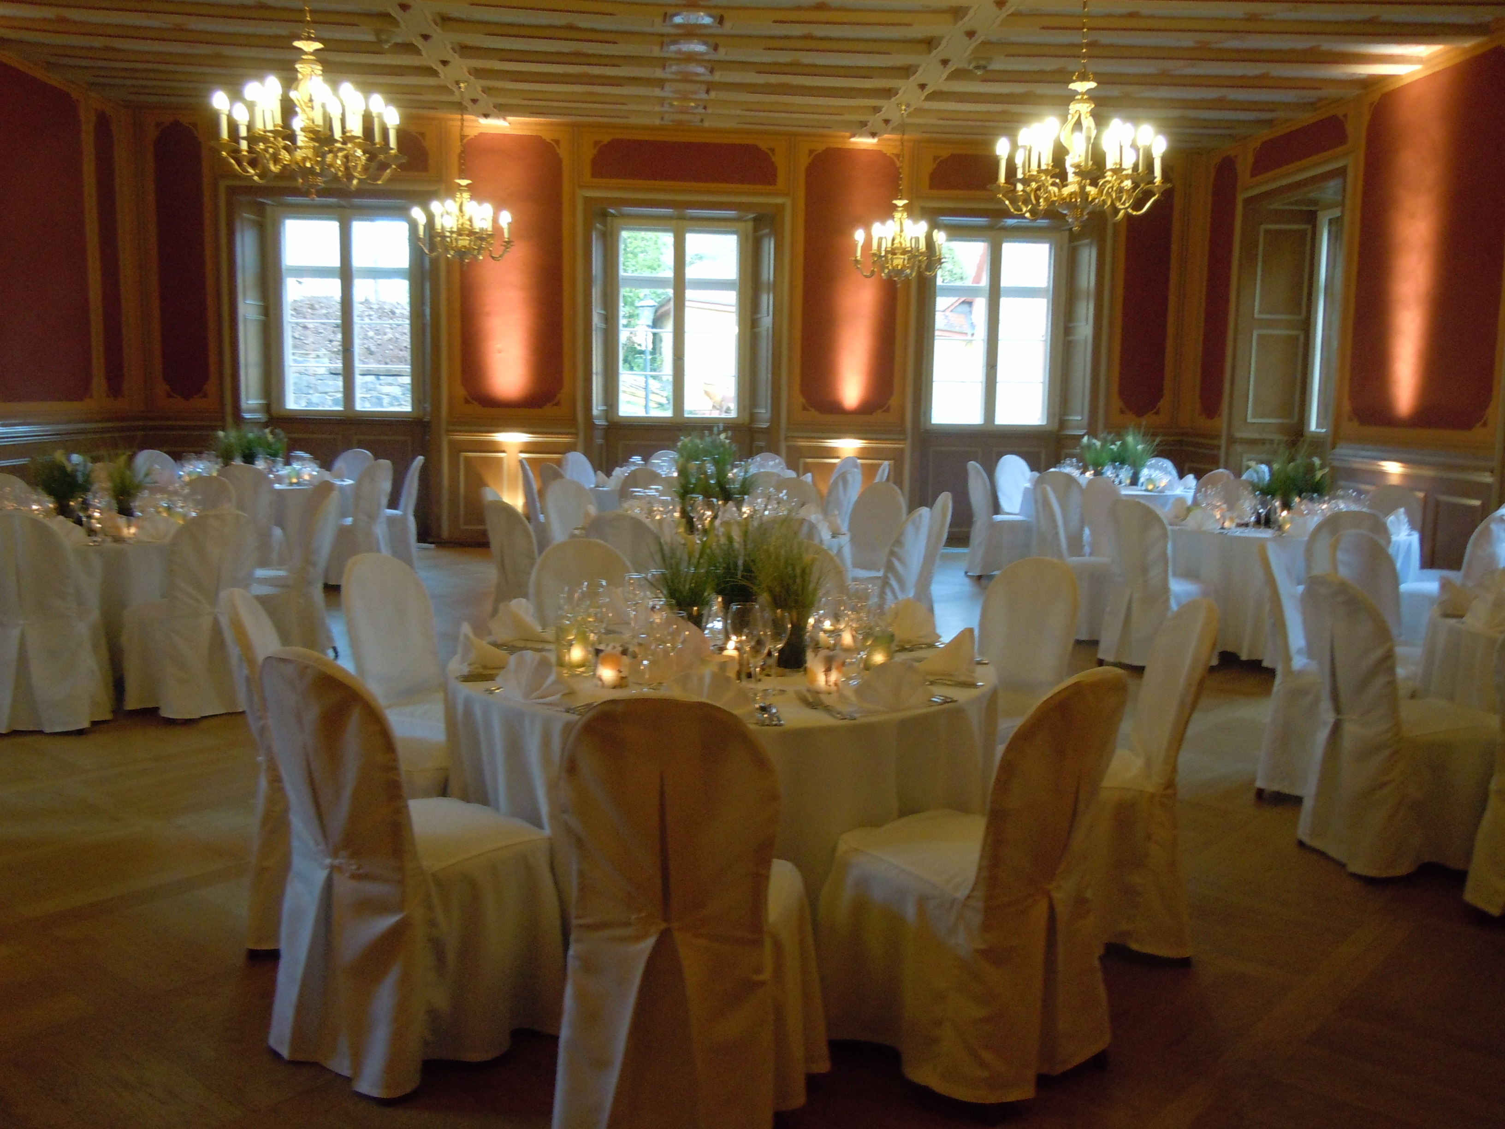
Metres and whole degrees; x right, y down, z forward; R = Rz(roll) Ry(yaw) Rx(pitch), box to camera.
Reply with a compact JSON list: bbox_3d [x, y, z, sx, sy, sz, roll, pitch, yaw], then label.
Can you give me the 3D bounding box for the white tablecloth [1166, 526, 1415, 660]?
[{"bbox_3d":[3.343,0.133,8.306,1.630,0.750,1.630,1,7,0],"label":"white tablecloth"}]

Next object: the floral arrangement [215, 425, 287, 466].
[{"bbox_3d":[-4.034,-0.888,10.484,0.540,0.450,0.440,1,8,0],"label":"floral arrangement"}]

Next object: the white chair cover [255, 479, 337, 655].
[{"bbox_3d":[-2.529,0.085,7.096,0.553,0.964,0.431,0,7,-6],"label":"white chair cover"}]

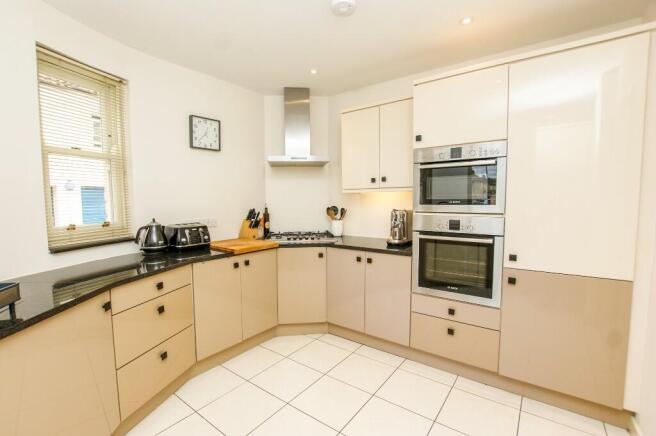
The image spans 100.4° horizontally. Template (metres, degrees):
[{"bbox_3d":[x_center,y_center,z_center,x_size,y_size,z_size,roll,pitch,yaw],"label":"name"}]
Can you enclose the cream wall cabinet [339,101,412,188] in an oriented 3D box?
[{"bbox_3d":[0.558,-0.641,2.626,0.770,0.765,0.360,2,4,34],"label":"cream wall cabinet"}]

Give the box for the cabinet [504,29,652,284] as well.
[{"bbox_3d":[1.559,-0.324,1.838,0.592,1.292,0.580,2,4,34],"label":"cabinet"}]

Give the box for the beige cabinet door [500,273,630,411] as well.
[{"bbox_3d":[1.559,0.678,1.901,0.595,0.728,0.580,2,5,33],"label":"beige cabinet door"}]

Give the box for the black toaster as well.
[{"bbox_3d":[-1.186,0.165,2.297,0.280,0.205,0.270,3,5,40],"label":"black toaster"}]

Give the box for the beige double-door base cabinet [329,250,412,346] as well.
[{"bbox_3d":[0.489,0.645,2.629,0.807,0.733,0.580,2,4,34],"label":"beige double-door base cabinet"}]

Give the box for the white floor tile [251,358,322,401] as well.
[{"bbox_3d":[-0.301,1.201,2.039,0.395,0.014,0.388,2,5,37],"label":"white floor tile"}]

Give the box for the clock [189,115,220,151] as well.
[{"bbox_3d":[-1.154,-0.787,2.570,0.040,0.288,0.284,3,5,38],"label":"clock"}]

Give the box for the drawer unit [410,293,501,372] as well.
[{"bbox_3d":[1.066,0.800,2.231,0.593,0.446,0.570,2,5,33],"label":"drawer unit"}]

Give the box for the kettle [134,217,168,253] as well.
[{"bbox_3d":[-1.364,0.150,2.106,0.200,0.260,0.170,-3,5,-28],"label":"kettle"}]

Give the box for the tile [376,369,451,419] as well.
[{"bbox_3d":[0.590,1.196,1.876,0.390,0.010,0.390,2,5,33],"label":"tile"}]

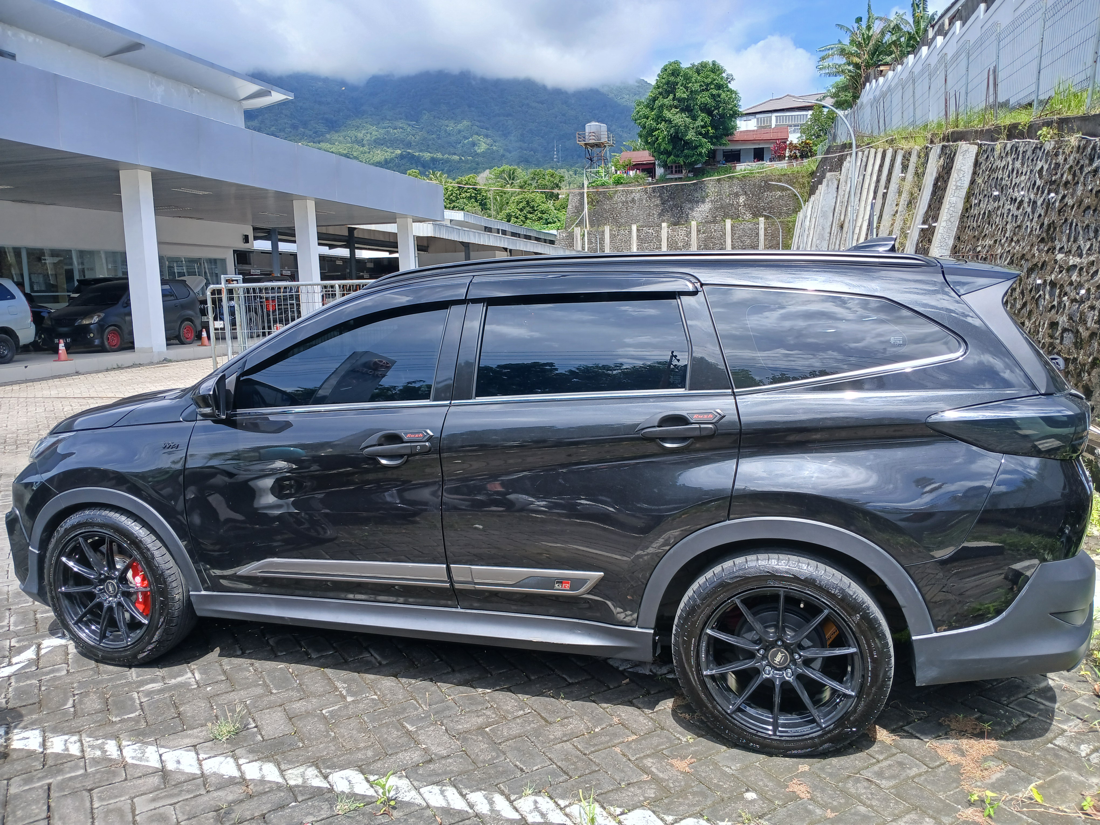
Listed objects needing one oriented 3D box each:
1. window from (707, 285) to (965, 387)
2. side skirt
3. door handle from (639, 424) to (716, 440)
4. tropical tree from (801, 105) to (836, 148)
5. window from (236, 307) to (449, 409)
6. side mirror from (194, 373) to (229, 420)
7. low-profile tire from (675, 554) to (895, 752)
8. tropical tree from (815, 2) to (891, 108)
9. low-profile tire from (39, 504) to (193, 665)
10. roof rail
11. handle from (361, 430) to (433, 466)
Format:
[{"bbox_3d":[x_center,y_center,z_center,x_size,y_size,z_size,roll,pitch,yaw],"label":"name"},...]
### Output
[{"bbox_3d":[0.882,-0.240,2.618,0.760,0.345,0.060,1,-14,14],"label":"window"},{"bbox_3d":[-0.527,0.770,3.057,1.850,0.125,0.100,0,6,17],"label":"side skirt"},{"bbox_3d":[0.410,0.059,2.661,0.240,0.048,0.055,1,7,17],"label":"door handle"},{"bbox_3d":[24.456,-25.939,75.000,2.900,4.200,2.900,-2,7,0],"label":"tropical tree"},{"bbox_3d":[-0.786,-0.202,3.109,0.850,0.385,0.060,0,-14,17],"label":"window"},{"bbox_3d":[-1.271,-0.056,3.091,0.120,0.165,0.190,-1,6,0],"label":"side mirror"},{"bbox_3d":[0.758,0.780,2.726,0.670,0.660,0.225,1,7,17],"label":"low-profile tire"},{"bbox_3d":[18.437,-21.505,50.000,4.200,6.100,4.100,-2,7,0],"label":"tropical tree"},{"bbox_3d":[-1.810,0.721,3.509,0.670,0.660,0.225,1,7,18],"label":"low-profile tire"},{"bbox_3d":[0.246,-0.514,2.903,2.030,0.105,0.065,0,6,17],"label":"roof rail"},{"bbox_3d":[-0.539,0.126,2.966,0.270,0.125,0.055,1,7,17],"label":"handle"}]

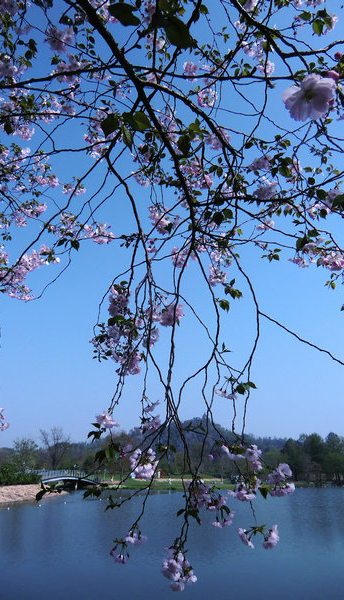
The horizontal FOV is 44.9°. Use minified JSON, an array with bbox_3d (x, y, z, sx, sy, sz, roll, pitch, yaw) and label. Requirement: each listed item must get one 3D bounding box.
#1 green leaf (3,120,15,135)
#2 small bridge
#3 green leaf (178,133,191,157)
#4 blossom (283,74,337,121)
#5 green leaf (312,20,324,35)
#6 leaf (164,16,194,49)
[{"bbox_3d":[-0.508,-0.539,1.300,0.035,0.042,0.014,11,17,-25],"label":"green leaf"},{"bbox_3d":[-17.540,29.312,68.000,10.969,2.857,3.000,10,-25,-21],"label":"small bridge"},{"bbox_3d":[0.029,-0.353,0.950,0.032,0.050,0.015,-1,20,2],"label":"green leaf"},{"bbox_3d":[0.128,-0.189,0.390,0.050,0.026,0.044,-10,-69,22],"label":"blossom"},{"bbox_3d":[0.472,-0.884,1.350,0.036,0.014,0.042,-12,-63,25],"label":"green leaf"},{"bbox_3d":[0.010,-0.398,0.620,0.046,0.016,0.052,-1,-57,1],"label":"leaf"}]

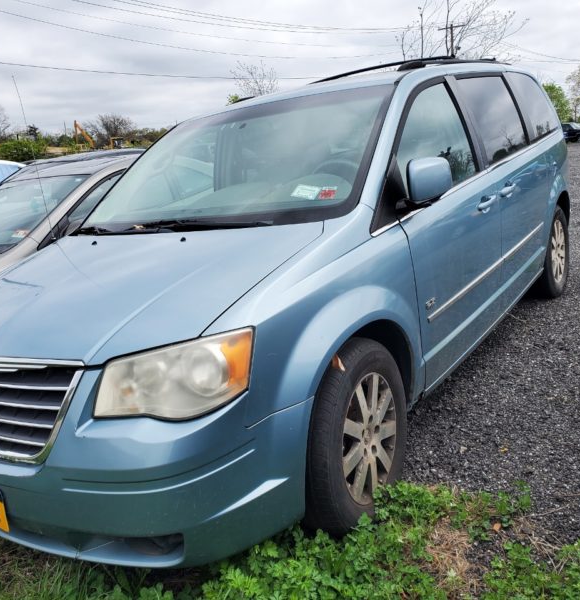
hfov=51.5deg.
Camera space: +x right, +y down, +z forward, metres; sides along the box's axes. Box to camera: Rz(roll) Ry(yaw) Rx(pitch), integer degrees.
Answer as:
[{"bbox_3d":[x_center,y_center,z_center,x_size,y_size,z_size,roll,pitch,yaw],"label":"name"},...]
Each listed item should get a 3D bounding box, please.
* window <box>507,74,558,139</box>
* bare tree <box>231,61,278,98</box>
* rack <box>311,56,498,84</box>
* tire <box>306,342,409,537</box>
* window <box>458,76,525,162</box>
[{"bbox_3d":[1.757,-1.376,4.273,0.080,0.480,0.950,-18,5,39],"label":"window"},{"bbox_3d":[-3.840,-21.797,65.000,5.200,8.500,5.200,-5,16,0],"label":"bare tree"},{"bbox_3d":[0.640,-1.502,4.157,1.270,0.120,2.150,1,17,36],"label":"rack"},{"bbox_3d":[0.218,0.489,2.229,0.230,0.710,0.700,1,17,32],"label":"tire"},{"bbox_3d":[1.194,-1.043,3.442,0.060,0.490,0.850,-15,7,39],"label":"window"}]

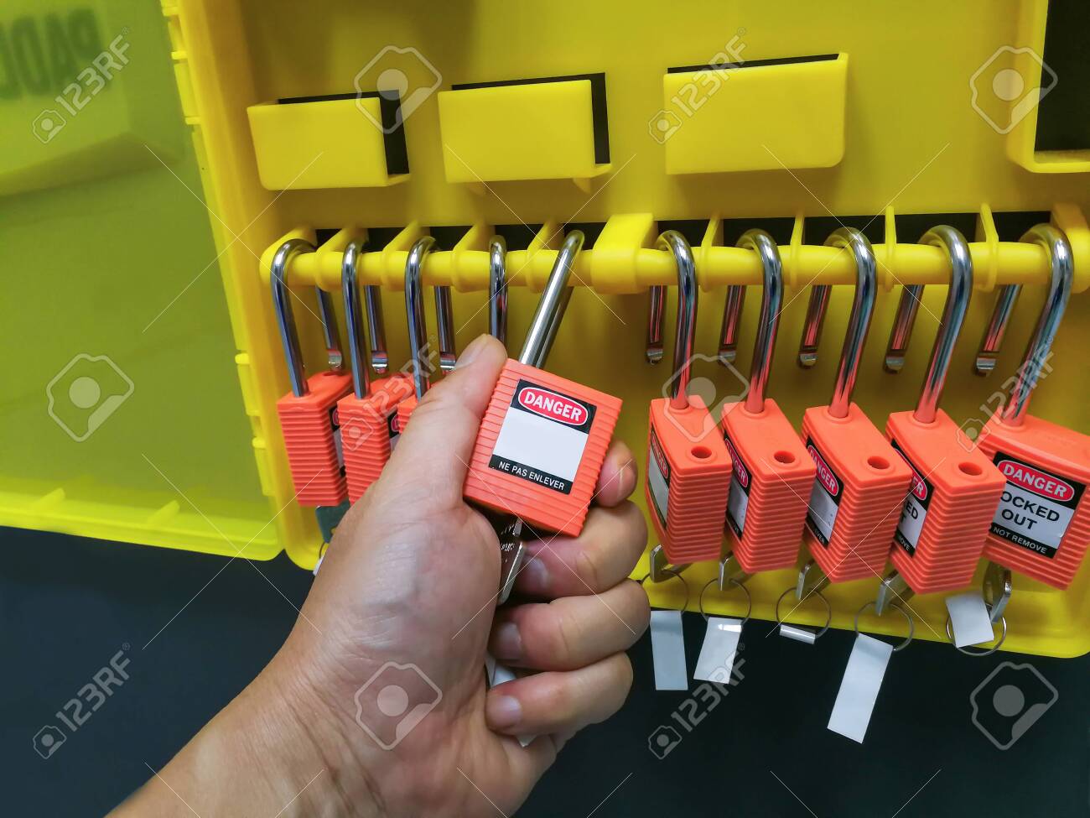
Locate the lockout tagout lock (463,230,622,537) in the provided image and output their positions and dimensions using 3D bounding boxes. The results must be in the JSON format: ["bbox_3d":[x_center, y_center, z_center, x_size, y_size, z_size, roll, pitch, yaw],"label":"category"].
[{"bbox_3d":[0.005,-0.011,0.287,0.038,0.106,0.039,20,-17,-6],"label":"lockout tagout lock"}]

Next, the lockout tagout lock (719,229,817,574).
[{"bbox_3d":[0.073,-0.005,0.290,0.019,0.106,0.062,-7,37,-7],"label":"lockout tagout lock"}]

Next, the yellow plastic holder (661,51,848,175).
[{"bbox_3d":[0.068,-0.096,0.280,0.058,0.032,0.015,3,22,19],"label":"yellow plastic holder"}]

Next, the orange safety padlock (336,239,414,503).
[{"bbox_3d":[-0.067,-0.016,0.342,0.019,0.106,0.038,4,24,13],"label":"orange safety padlock"}]

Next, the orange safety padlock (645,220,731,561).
[{"bbox_3d":[0.048,-0.006,0.299,0.019,0.106,0.062,-6,38,-6],"label":"orange safety padlock"}]

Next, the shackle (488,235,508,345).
[{"bbox_3d":[-0.017,-0.034,0.314,0.006,0.060,0.033,0,22,-3],"label":"shackle"}]

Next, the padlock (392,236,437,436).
[{"bbox_3d":[-0.043,-0.015,0.334,0.019,0.106,0.038,5,25,13],"label":"padlock"}]

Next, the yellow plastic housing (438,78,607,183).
[{"bbox_3d":[-0.008,-0.099,0.306,0.058,0.032,0.015,3,22,19],"label":"yellow plastic housing"}]

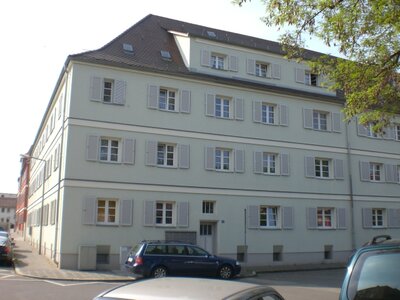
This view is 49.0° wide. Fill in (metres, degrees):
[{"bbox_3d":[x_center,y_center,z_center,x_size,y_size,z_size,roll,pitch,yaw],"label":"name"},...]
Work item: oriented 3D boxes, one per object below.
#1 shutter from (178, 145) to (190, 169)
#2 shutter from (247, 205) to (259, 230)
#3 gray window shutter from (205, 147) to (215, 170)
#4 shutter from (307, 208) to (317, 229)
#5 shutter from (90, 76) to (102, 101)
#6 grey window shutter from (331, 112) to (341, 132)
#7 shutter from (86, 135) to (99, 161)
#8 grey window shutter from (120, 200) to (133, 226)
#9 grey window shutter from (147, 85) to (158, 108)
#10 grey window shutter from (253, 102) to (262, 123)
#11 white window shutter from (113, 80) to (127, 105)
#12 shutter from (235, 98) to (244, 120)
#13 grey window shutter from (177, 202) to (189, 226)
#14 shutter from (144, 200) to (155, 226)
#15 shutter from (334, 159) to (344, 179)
[{"bbox_3d":[-0.810,0.351,23.550,0.650,1.330,0.050,5,-12,-24],"label":"shutter"},{"bbox_3d":[3.010,3.737,24.608,0.760,1.280,0.050,5,-12,-24],"label":"shutter"},{"bbox_3d":[0.578,0.490,24.158,0.620,1.330,0.050,5,-12,-24],"label":"gray window shutter"},{"bbox_3d":[6.701,4.108,26.235,0.760,1.270,0.050,5,-12,-24],"label":"shutter"},{"bbox_3d":[-5.456,-3.208,23.137,0.620,1.360,0.050,5,-13,-23],"label":"shutter"},{"bbox_3d":[9.172,-1.843,29.371,0.720,1.360,0.050,5,-13,-23],"label":"grey window shutter"},{"bbox_3d":[-5.248,-0.113,21.593,0.600,1.250,0.050,5,-12,-24],"label":"shutter"},{"bbox_3d":[-3.626,3.093,21.703,0.605,1.255,0.050,5,-12,-24],"label":"grey window shutter"},{"bbox_3d":[-2.490,-2.818,23.417,0.670,1.340,0.050,5,-12,-24],"label":"grey window shutter"},{"bbox_3d":[3.547,-2.349,26.970,0.620,1.360,0.050,5,-13,-23],"label":"grey window shutter"},{"bbox_3d":[-4.136,-2.945,22.689,0.650,1.330,0.050,5,-12,-24],"label":"white window shutter"},{"bbox_3d":[2.292,-2.371,25.517,0.610,1.370,0.050,5,-12,-24],"label":"shutter"},{"bbox_3d":[-0.836,3.364,22.924,0.550,1.275,0.050,5,-12,-24],"label":"grey window shutter"},{"bbox_3d":[-2.648,3.344,23.048,0.620,1.360,0.050,5,-13,-23],"label":"shutter"},{"bbox_3d":[9.143,1.246,28.726,0.710,1.360,0.050,5,-13,-23],"label":"shutter"}]

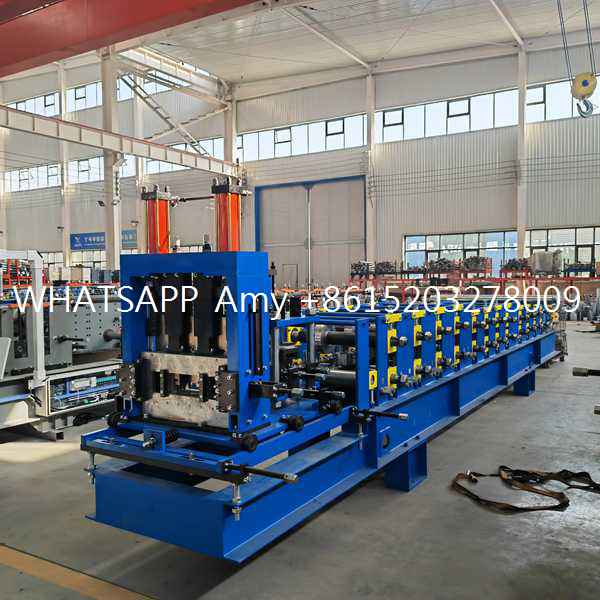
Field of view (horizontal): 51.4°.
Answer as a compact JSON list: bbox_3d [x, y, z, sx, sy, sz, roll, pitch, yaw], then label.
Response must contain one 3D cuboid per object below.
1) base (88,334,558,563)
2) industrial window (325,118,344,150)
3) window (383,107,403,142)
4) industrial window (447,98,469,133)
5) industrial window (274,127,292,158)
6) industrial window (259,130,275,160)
[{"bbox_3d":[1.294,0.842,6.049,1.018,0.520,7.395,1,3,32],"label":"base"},{"bbox_3d":[1.524,-7.095,26.867,0.909,1.297,0.120,1,3,32],"label":"industrial window"},{"bbox_3d":[3.813,-7.064,25.419,0.898,1.307,0.120,1,3,32],"label":"window"},{"bbox_3d":[6.109,-7.033,23.967,0.900,1.316,0.120,1,3,32],"label":"industrial window"},{"bbox_3d":[-0.768,-7.127,28.317,0.896,1.288,0.120,1,3,32],"label":"industrial window"},{"bbox_3d":[-1.526,-7.137,28.796,0.898,1.285,0.120,1,3,32],"label":"industrial window"}]

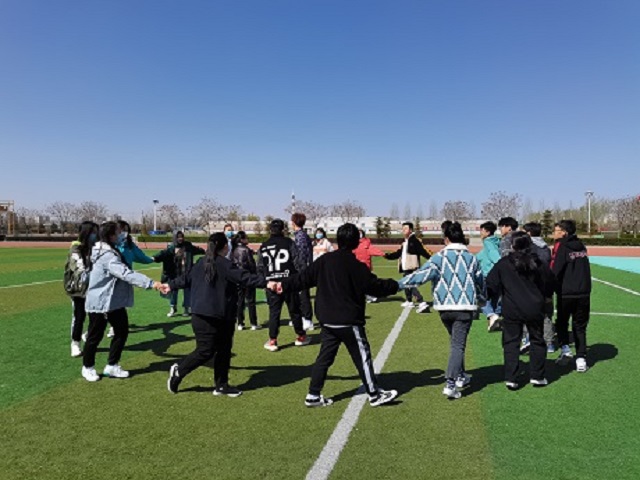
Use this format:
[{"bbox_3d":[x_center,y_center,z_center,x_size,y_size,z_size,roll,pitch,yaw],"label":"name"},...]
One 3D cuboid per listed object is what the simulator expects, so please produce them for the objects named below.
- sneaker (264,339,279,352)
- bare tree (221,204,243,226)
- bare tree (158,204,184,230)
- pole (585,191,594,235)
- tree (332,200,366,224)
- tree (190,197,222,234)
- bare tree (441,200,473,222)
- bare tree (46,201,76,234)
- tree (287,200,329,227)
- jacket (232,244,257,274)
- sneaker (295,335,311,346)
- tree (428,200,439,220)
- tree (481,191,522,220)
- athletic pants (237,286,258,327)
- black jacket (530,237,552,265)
[{"bbox_3d":[-0.672,1.410,6.519,0.100,0.120,0.280,0,1,-23],"label":"sneaker"},{"bbox_3d":[-16.562,-3.448,89.934,4.100,6.200,4.100,0,1,0],"label":"bare tree"},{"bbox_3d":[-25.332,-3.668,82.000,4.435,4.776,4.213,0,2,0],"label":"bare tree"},{"bbox_3d":[66.169,-6.340,117.881,1.800,11.200,1.800,0,1,0],"label":"pole"},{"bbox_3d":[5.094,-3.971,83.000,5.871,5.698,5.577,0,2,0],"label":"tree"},{"bbox_3d":[-19.055,-4.036,80.000,5.658,6.407,5.375,0,2,0],"label":"tree"},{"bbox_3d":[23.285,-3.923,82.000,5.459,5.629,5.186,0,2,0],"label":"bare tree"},{"bbox_3d":[-46.239,-3.685,85.929,4.900,6.700,4.900,0,1,0],"label":"bare tree"},{"bbox_3d":[-2.176,-3.483,83.930,7.000,6.600,6.500,0,1,0],"label":"tree"},{"bbox_3d":[-1.233,0.386,7.900,0.480,0.640,0.320,1,2,30],"label":"jacket"},{"bbox_3d":[-0.243,1.405,6.789,0.100,0.120,0.280,1,1,30],"label":"sneaker"},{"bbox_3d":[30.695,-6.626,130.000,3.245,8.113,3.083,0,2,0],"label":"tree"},{"bbox_3d":[29.451,-4.422,78.000,6.815,7.221,6.474,0,2,0],"label":"tree"},{"bbox_3d":[-1.192,0.986,7.900,0.400,0.880,0.300,1,2,30],"label":"athletic pants"},{"bbox_3d":[2.833,0.297,6.350,0.480,0.680,0.340,-1,2,-43],"label":"black jacket"}]

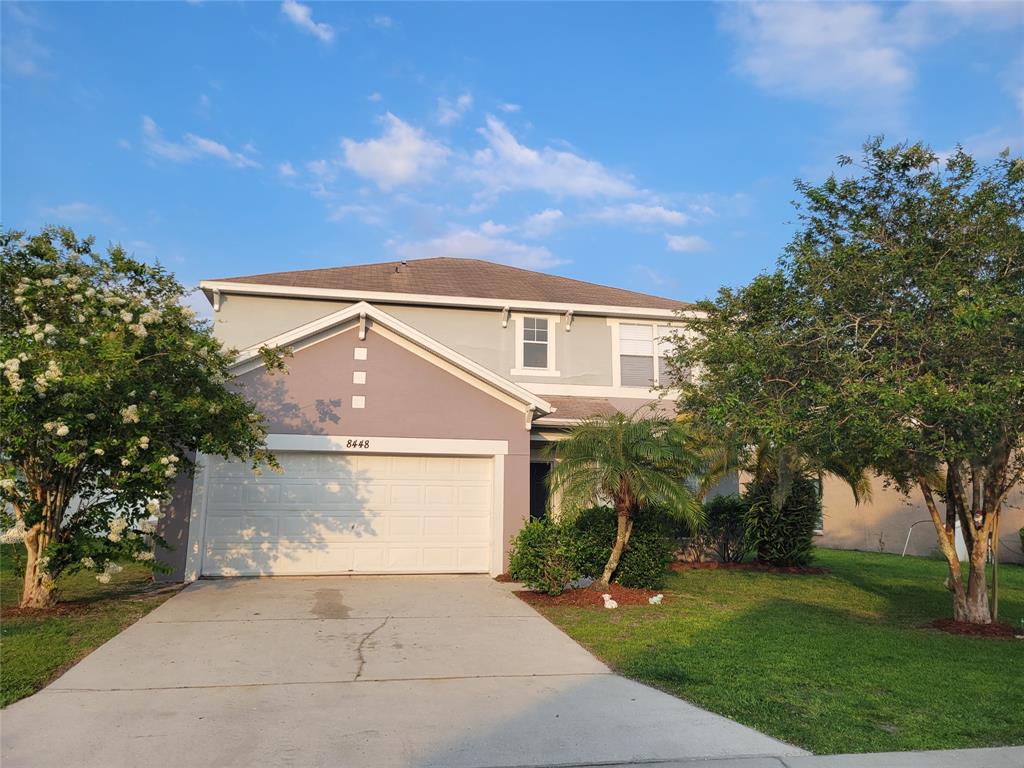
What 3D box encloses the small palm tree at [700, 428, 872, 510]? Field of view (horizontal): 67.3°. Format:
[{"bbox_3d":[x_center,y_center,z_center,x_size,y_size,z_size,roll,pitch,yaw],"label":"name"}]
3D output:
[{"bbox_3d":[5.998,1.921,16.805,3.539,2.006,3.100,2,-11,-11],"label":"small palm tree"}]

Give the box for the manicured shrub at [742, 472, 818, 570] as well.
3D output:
[{"bbox_3d":[5.707,2.889,16.348,1.552,1.926,1.400,2,-11,-11],"label":"manicured shrub"}]

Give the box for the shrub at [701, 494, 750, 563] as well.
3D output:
[{"bbox_3d":[4.609,3.113,16.605,1.069,1.443,1.000,2,-11,-11],"label":"shrub"}]

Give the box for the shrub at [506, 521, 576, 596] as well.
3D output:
[{"bbox_3d":[0.457,2.668,11.922,1.091,1.150,1.050,0,-11,0],"label":"shrub"}]

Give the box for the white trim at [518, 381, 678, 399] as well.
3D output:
[{"bbox_3d":[2.128,0.150,17.789,4.178,0.270,0.100,2,-11,-11],"label":"white trim"}]

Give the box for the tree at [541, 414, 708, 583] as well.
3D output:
[{"bbox_3d":[1.856,1.822,12.574,2.533,2.883,2.350,2,-11,-11],"label":"tree"}]

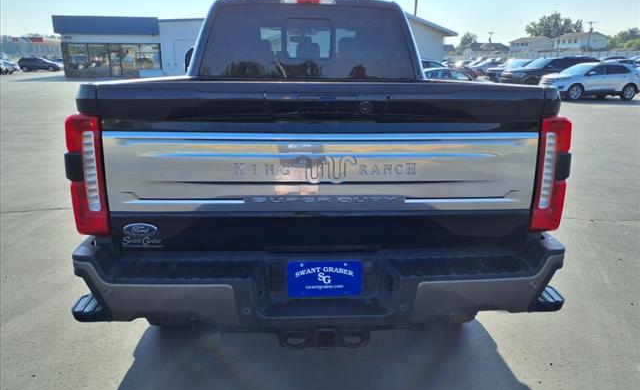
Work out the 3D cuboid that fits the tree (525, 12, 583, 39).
[{"bbox_3d":[50.609,-33.659,109.907,13.500,12.300,12.500,1,15,0],"label":"tree"}]

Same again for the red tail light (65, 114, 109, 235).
[{"bbox_3d":[-0.922,-0.085,2.035,0.145,0.485,0.140,0,15,-3],"label":"red tail light"}]

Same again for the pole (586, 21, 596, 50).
[{"bbox_3d":[43.710,-23.944,81.466,1.700,7.970,0.400,1,15,0],"label":"pole"}]

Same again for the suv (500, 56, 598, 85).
[{"bbox_3d":[13.034,-6.704,28.189,5.030,1.800,2.000,0,15,-3],"label":"suv"}]

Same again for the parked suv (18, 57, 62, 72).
[{"bbox_3d":[-33.312,-15.550,60.112,4.750,1.680,1.870,-3,15,-14],"label":"parked suv"}]

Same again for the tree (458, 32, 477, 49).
[{"bbox_3d":[34.368,-33.790,117.160,5.600,8.500,5.600,1,15,0],"label":"tree"}]

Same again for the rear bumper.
[{"bbox_3d":[0.023,0.340,2.034,2.010,0.300,0.340,0,15,-3],"label":"rear bumper"}]

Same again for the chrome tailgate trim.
[{"bbox_3d":[0.021,-0.094,2.028,1.735,0.325,0.045,0,15,-3],"label":"chrome tailgate trim"}]

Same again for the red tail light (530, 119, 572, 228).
[{"bbox_3d":[0.959,-0.093,2.137,0.145,0.485,0.140,0,15,-3],"label":"red tail light"}]

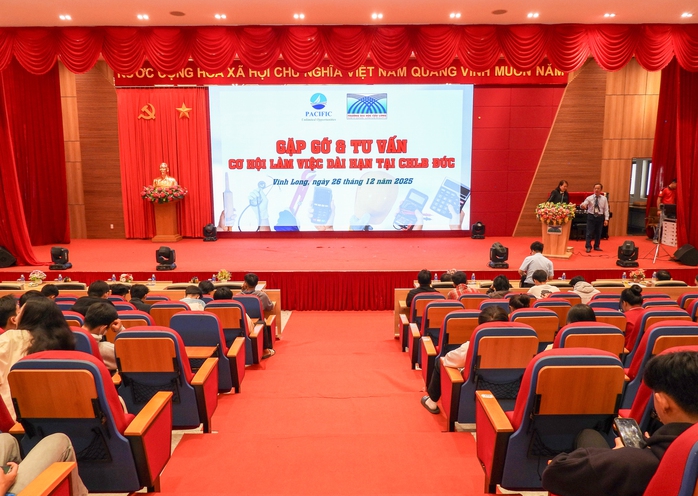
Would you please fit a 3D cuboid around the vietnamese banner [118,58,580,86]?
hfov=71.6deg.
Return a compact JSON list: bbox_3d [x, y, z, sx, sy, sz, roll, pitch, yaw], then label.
[{"bbox_3d":[-0.212,-5.162,14.255,13.400,0.760,0.080,0,7,0],"label":"vietnamese banner"}]

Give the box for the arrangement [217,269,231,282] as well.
[{"bbox_3d":[-2.100,0.472,8.170,0.250,0.240,0.240,0,8,-1],"label":"arrangement"}]

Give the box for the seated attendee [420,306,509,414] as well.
[{"bbox_3d":[0.954,0.884,3.765,0.640,1.030,0.850,-1,7,-6],"label":"seated attendee"}]

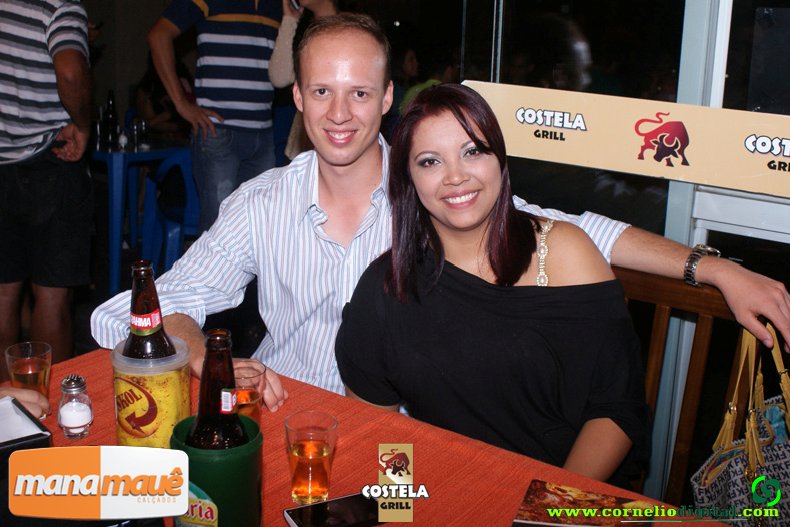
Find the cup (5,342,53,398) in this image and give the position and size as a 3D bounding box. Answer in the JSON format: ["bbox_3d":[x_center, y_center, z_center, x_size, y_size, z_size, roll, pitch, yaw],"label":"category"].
[{"bbox_3d":[-0.566,0.186,1.434,0.069,0.108,0.069,1,15,0],"label":"cup"}]

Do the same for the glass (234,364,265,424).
[{"bbox_3d":[-0.232,0.212,1.413,0.069,0.108,0.069,2,15,0],"label":"glass"}]

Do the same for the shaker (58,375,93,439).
[{"bbox_3d":[-0.489,0.217,1.402,0.052,0.091,0.052,2,15,0],"label":"shaker"}]

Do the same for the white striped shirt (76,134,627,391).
[{"bbox_3d":[-0.052,0.093,1.656,0.890,0.650,0.400,4,15,8],"label":"white striped shirt"}]

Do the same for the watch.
[{"bbox_3d":[0.494,0.003,1.485,0.045,0.060,0.066,19,-4,35],"label":"watch"}]

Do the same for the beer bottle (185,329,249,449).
[{"bbox_3d":[-0.207,0.215,1.077,0.074,0.285,0.074,5,15,4],"label":"beer bottle"}]

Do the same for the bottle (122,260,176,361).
[{"bbox_3d":[-0.335,0.141,1.252,0.075,0.289,0.075,2,15,0],"label":"bottle"}]

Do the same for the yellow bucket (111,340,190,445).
[{"bbox_3d":[-0.334,0.207,1.273,0.108,0.178,0.108,1,15,0],"label":"yellow bucket"}]

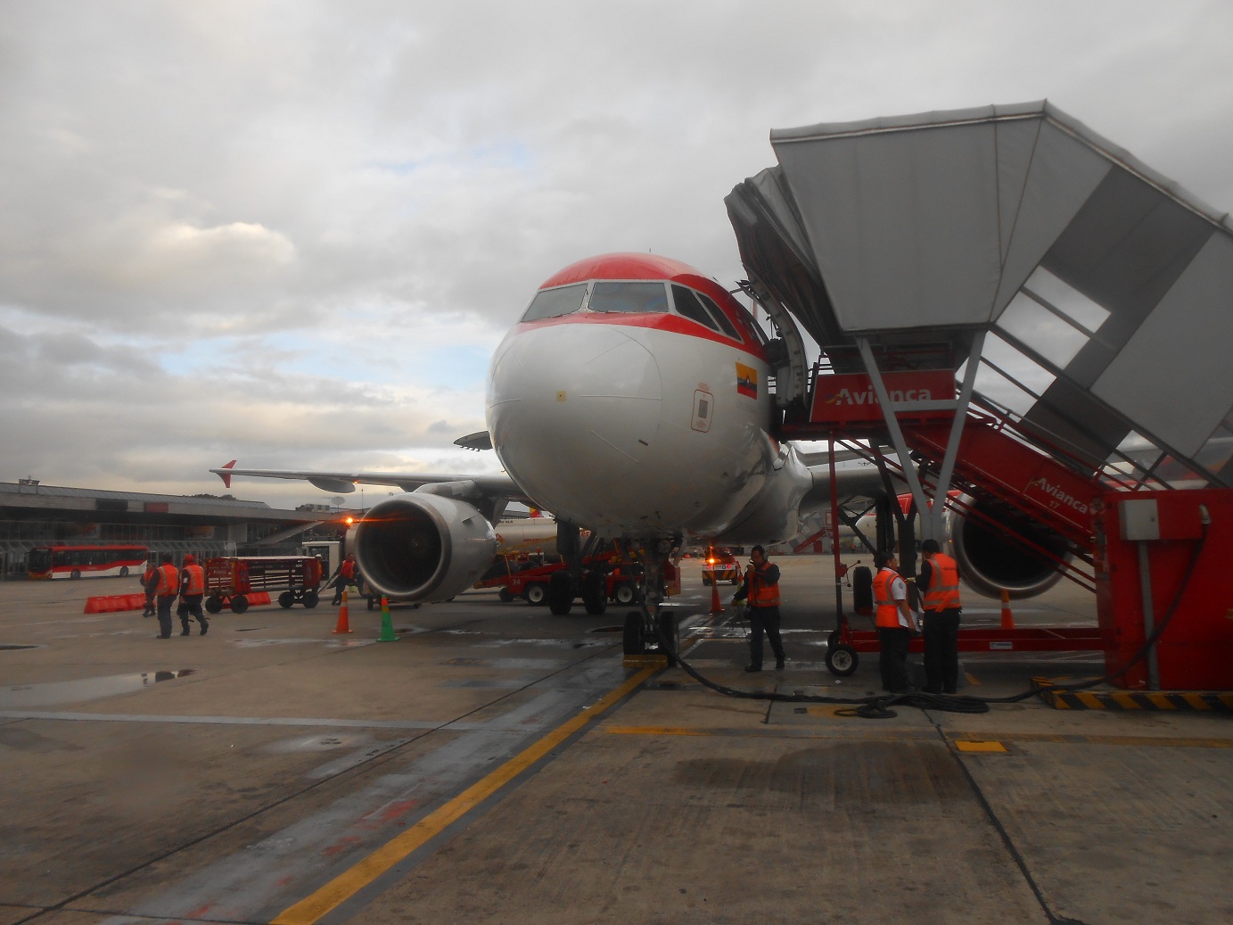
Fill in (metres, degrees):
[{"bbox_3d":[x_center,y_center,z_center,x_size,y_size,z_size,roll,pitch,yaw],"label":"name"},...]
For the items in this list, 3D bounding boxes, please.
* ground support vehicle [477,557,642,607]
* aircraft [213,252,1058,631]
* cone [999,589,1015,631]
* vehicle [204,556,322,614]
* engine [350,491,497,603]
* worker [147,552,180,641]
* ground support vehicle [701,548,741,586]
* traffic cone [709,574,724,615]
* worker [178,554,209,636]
[{"bbox_3d":[-1.338,3.609,29.335,5.700,1.700,1.900,-2,-6,12],"label":"ground support vehicle"},{"bbox_3d":[2.722,-2.415,24.051,34.100,12.560,31.440,-2,-6,12],"label":"aircraft"},{"bbox_3d":[6.774,2.629,16.114,0.400,0.880,0.400,-1,-6,0],"label":"cone"},{"bbox_3d":[-10.622,3.639,27.889,1.400,1.620,3.050,-4,-6,31],"label":"vehicle"},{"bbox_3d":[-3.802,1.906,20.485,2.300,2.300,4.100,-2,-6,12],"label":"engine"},{"bbox_3d":[-9.290,2.741,19.058,0.400,1.670,0.540,-5,-7,40],"label":"worker"},{"bbox_3d":[5.144,4.970,44.350,1.750,1.700,4.200,-2,-6,11],"label":"ground support vehicle"},{"bbox_3d":[2.548,3.407,23.654,0.400,0.900,0.400,-1,-6,0],"label":"traffic cone"},{"bbox_3d":[-8.859,2.776,19.431,0.520,1.660,0.520,-4,-7,32],"label":"worker"}]

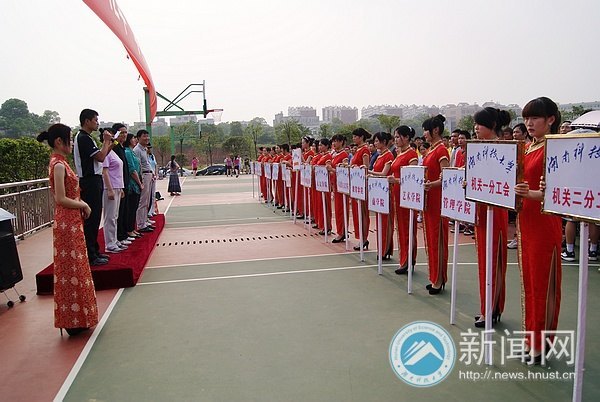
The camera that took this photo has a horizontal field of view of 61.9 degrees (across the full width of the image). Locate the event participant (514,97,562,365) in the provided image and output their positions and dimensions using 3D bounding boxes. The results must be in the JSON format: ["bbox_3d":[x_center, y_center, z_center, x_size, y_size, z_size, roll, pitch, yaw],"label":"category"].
[{"bbox_3d":[1.548,0.200,3.263,0.360,1.720,0.430,-3,5,-15],"label":"event participant"}]

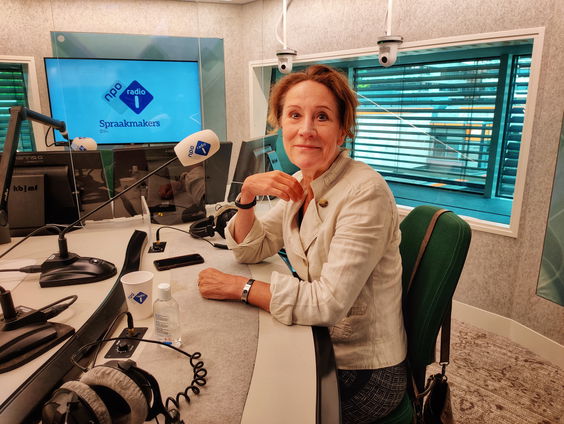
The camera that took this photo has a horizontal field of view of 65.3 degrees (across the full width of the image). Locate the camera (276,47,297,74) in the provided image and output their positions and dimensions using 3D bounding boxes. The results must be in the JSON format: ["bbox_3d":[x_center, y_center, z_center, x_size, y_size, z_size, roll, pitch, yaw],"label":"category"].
[{"bbox_3d":[0.034,-1.096,3.218,0.150,0.175,0.155,4,14,17],"label":"camera"}]

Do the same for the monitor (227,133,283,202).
[{"bbox_3d":[-0.103,-0.211,2.197,0.100,0.320,0.520,19,18,12],"label":"monitor"}]

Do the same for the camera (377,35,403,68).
[{"bbox_3d":[0.629,-0.933,2.564,0.150,0.175,0.155,11,17,38],"label":"camera"}]

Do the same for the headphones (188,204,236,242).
[{"bbox_3d":[-0.250,0.028,1.653,0.200,0.100,0.180,-2,14,-10],"label":"headphones"}]

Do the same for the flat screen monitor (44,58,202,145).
[{"bbox_3d":[-1.290,-0.921,3.696,1.205,0.680,0.070,-4,14,-15],"label":"flat screen monitor"}]

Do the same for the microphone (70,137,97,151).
[{"bbox_3d":[-0.915,-0.300,2.030,0.125,0.085,0.080,17,13,-4],"label":"microphone"}]

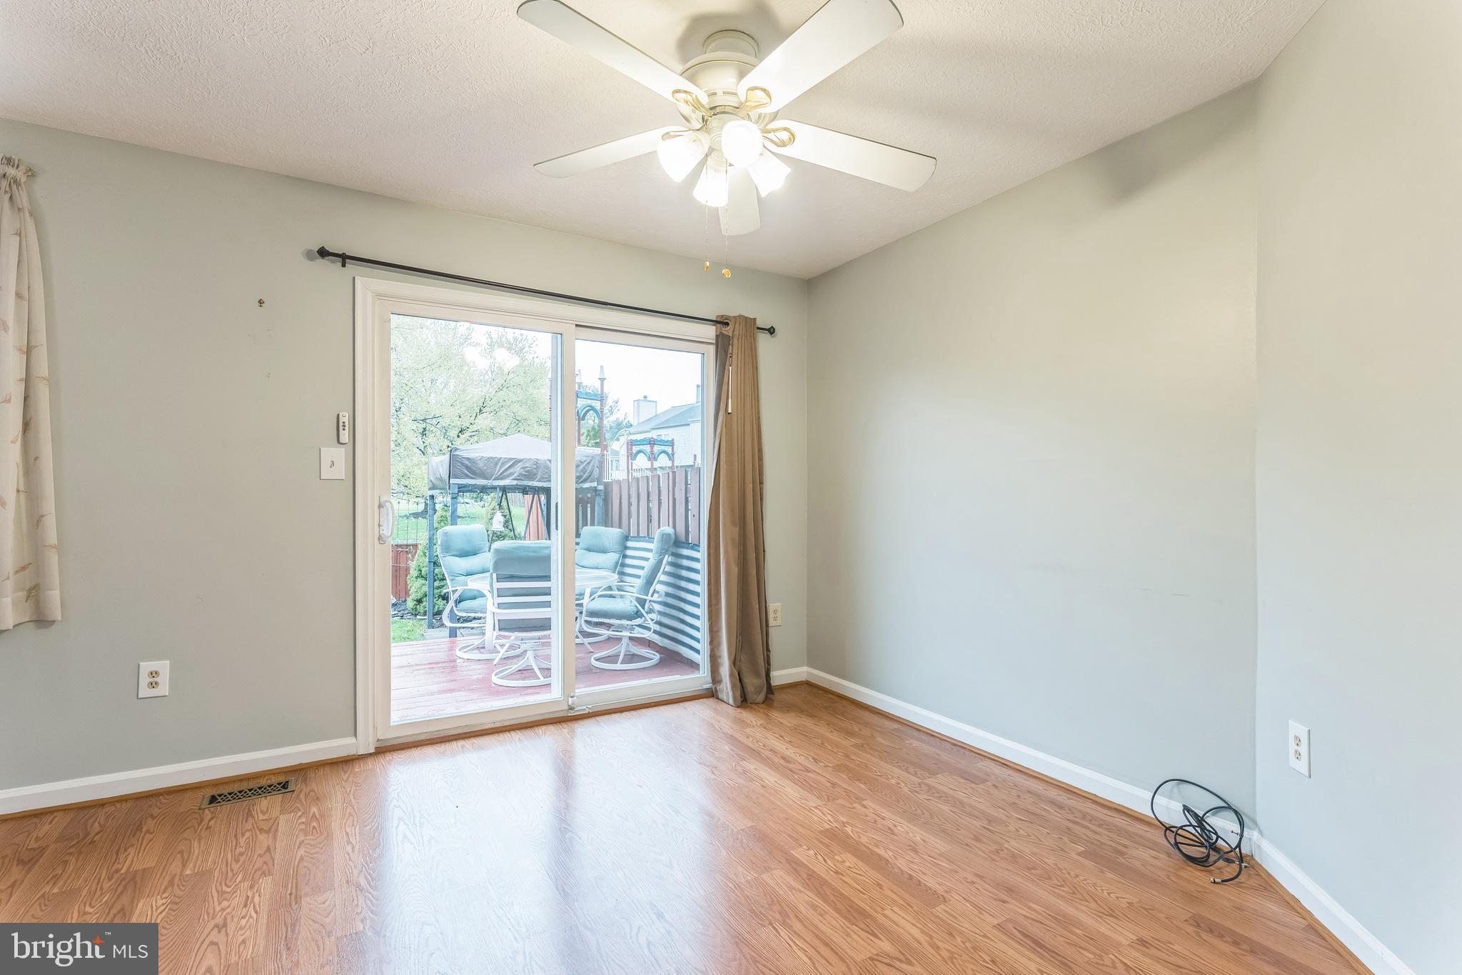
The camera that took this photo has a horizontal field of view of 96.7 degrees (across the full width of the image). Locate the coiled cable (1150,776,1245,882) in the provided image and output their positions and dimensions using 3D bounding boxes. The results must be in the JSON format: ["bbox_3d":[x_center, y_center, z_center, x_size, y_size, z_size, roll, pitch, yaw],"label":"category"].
[{"bbox_3d":[1.457,1.071,2.066,0.220,0.175,0.280,1,-1,-31],"label":"coiled cable"}]

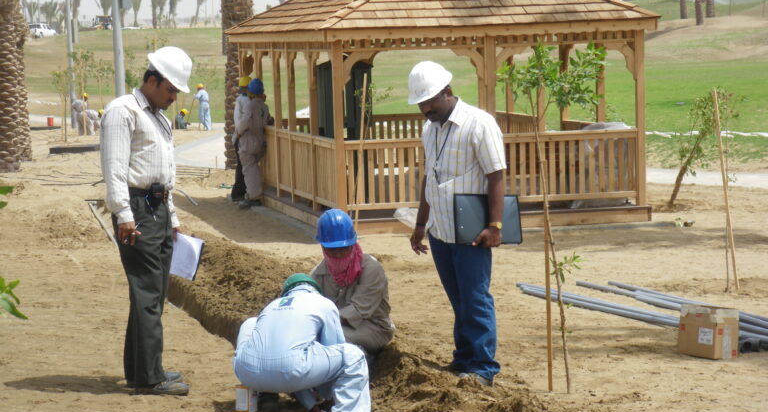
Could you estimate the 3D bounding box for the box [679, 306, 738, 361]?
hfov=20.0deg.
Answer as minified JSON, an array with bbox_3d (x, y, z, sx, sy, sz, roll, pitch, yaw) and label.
[{"bbox_3d":[1.720,0.670,11.500,0.175,0.245,0.260,-6,6,-40],"label":"box"}]

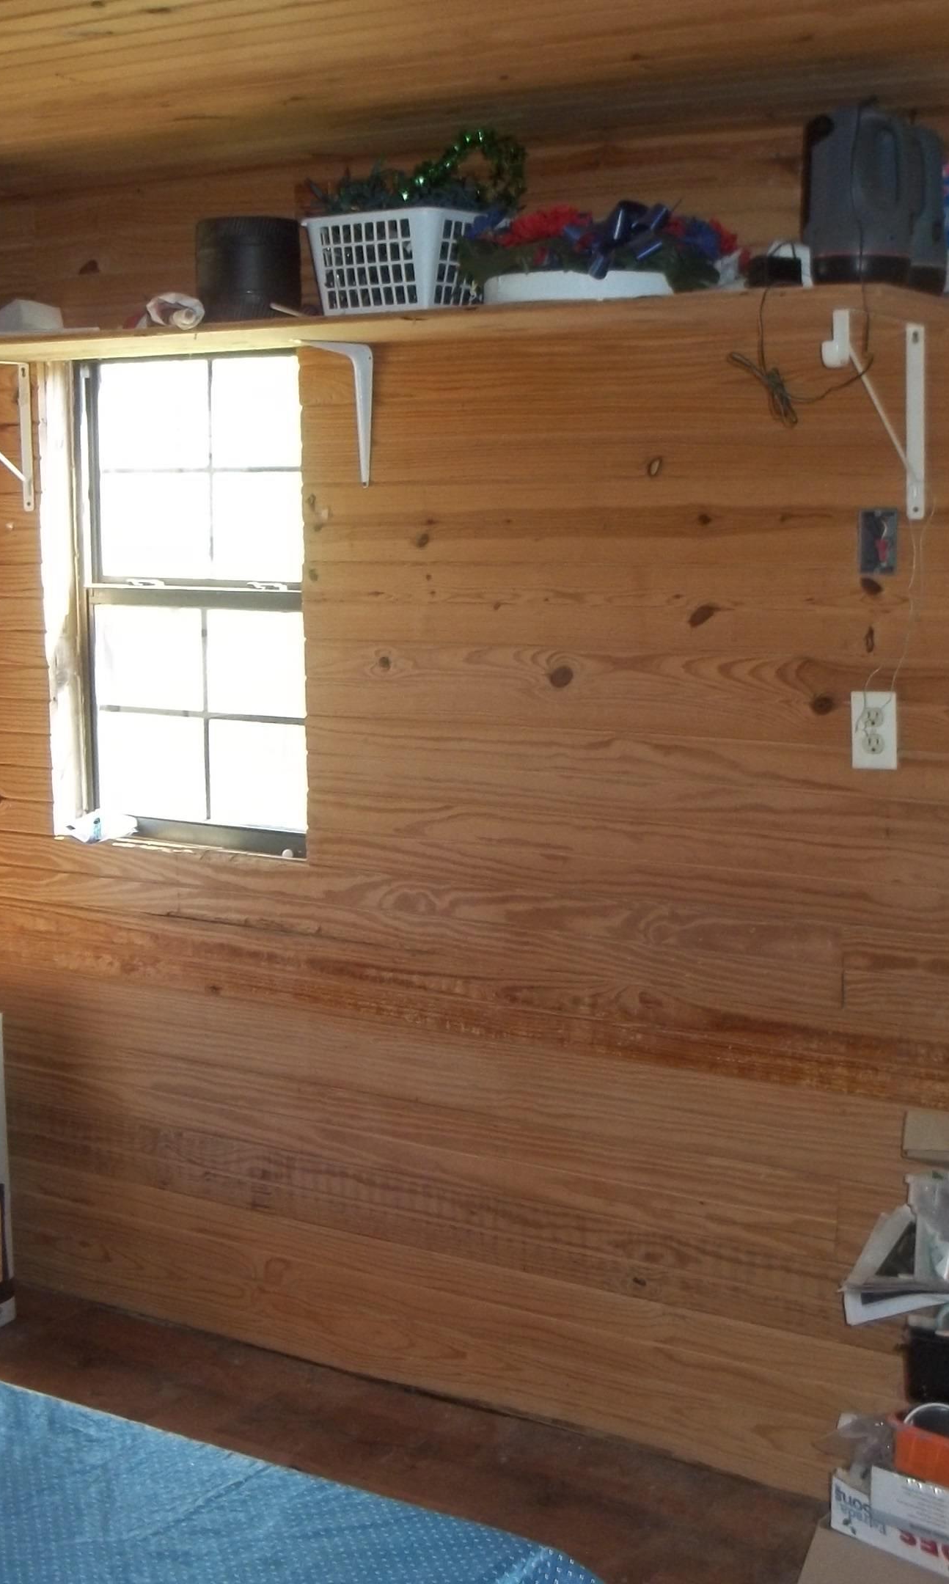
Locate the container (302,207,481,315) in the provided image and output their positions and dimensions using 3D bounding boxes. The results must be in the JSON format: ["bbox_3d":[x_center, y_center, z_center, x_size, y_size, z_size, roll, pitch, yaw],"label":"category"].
[{"bbox_3d":[-0.088,-0.762,2.946,0.222,0.138,0.245,6,10,35],"label":"container"}]

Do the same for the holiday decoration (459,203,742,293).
[{"bbox_3d":[0.176,-0.744,2.809,0.410,0.142,0.290,5,10,31],"label":"holiday decoration"}]

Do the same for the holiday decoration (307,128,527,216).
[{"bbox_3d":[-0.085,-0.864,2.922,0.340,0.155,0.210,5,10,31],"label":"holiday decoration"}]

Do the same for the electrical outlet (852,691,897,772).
[{"bbox_3d":[0.582,-0.089,2.938,0.070,0.114,0.010,5,10,31],"label":"electrical outlet"}]

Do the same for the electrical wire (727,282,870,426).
[{"bbox_3d":[0.405,-0.547,2.516,0.195,0.180,0.060,5,10,31],"label":"electrical wire"}]

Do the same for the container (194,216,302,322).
[{"bbox_3d":[-0.346,-0.797,3.112,0.163,0.160,0.163,0,9,0],"label":"container"}]

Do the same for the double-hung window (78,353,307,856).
[{"bbox_3d":[-0.487,-0.347,3.695,0.605,0.910,0.070,5,10,31],"label":"double-hung window"}]

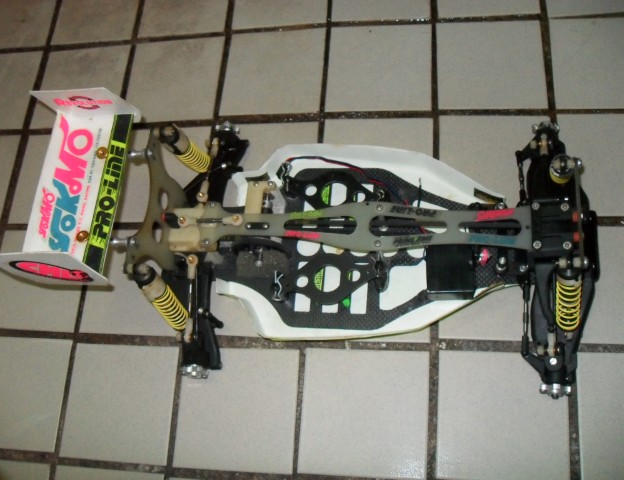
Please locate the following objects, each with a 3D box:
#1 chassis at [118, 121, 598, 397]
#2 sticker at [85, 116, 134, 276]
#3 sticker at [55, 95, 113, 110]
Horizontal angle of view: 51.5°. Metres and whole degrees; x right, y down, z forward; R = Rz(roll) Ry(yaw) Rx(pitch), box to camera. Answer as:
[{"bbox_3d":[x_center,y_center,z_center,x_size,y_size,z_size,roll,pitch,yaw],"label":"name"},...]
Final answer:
[{"bbox_3d":[0.043,-0.009,0.486,0.342,0.110,0.226,1,70,12],"label":"chassis"},{"bbox_3d":[-0.147,-0.035,0.466,0.017,0.002,0.125,3,70,8],"label":"sticker"},{"bbox_3d":[-0.167,-0.100,0.476,0.045,0.019,0.002,1,70,12],"label":"sticker"}]

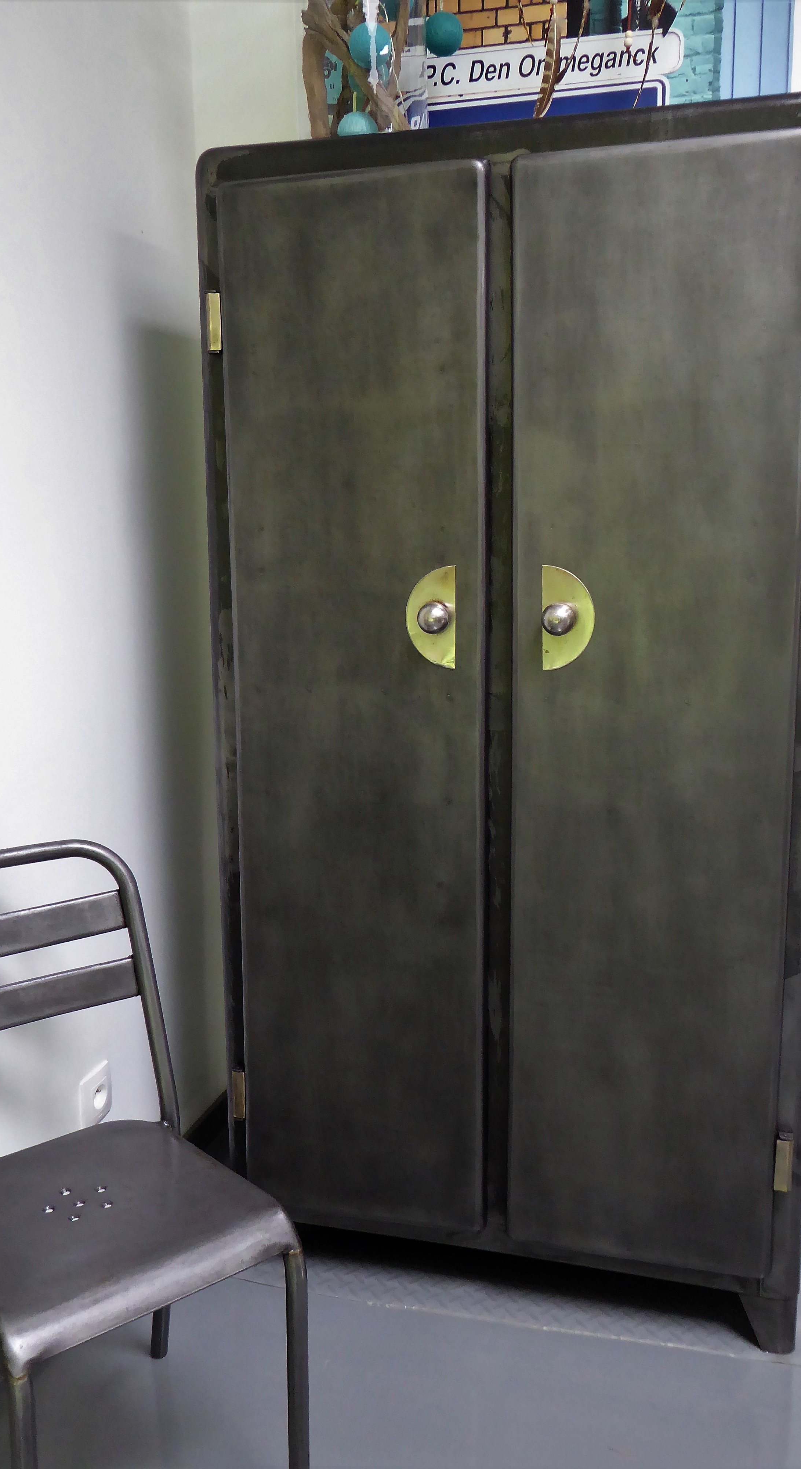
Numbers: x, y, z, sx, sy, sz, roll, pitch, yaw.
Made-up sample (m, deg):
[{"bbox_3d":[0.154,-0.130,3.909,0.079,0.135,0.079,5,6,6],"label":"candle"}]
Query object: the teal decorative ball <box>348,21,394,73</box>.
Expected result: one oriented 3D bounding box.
[{"bbox_3d":[-0.045,-1.034,1.853,0.066,0.066,0.066,-1,10,0],"label":"teal decorative ball"}]

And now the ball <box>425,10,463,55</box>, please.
[{"bbox_3d":[0.070,-1.133,1.991,0.064,0.064,0.064,-1,10,0],"label":"ball"}]

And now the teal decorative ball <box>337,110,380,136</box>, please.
[{"bbox_3d":[-0.066,-0.930,1.909,0.064,0.064,0.064,-1,10,0],"label":"teal decorative ball"}]

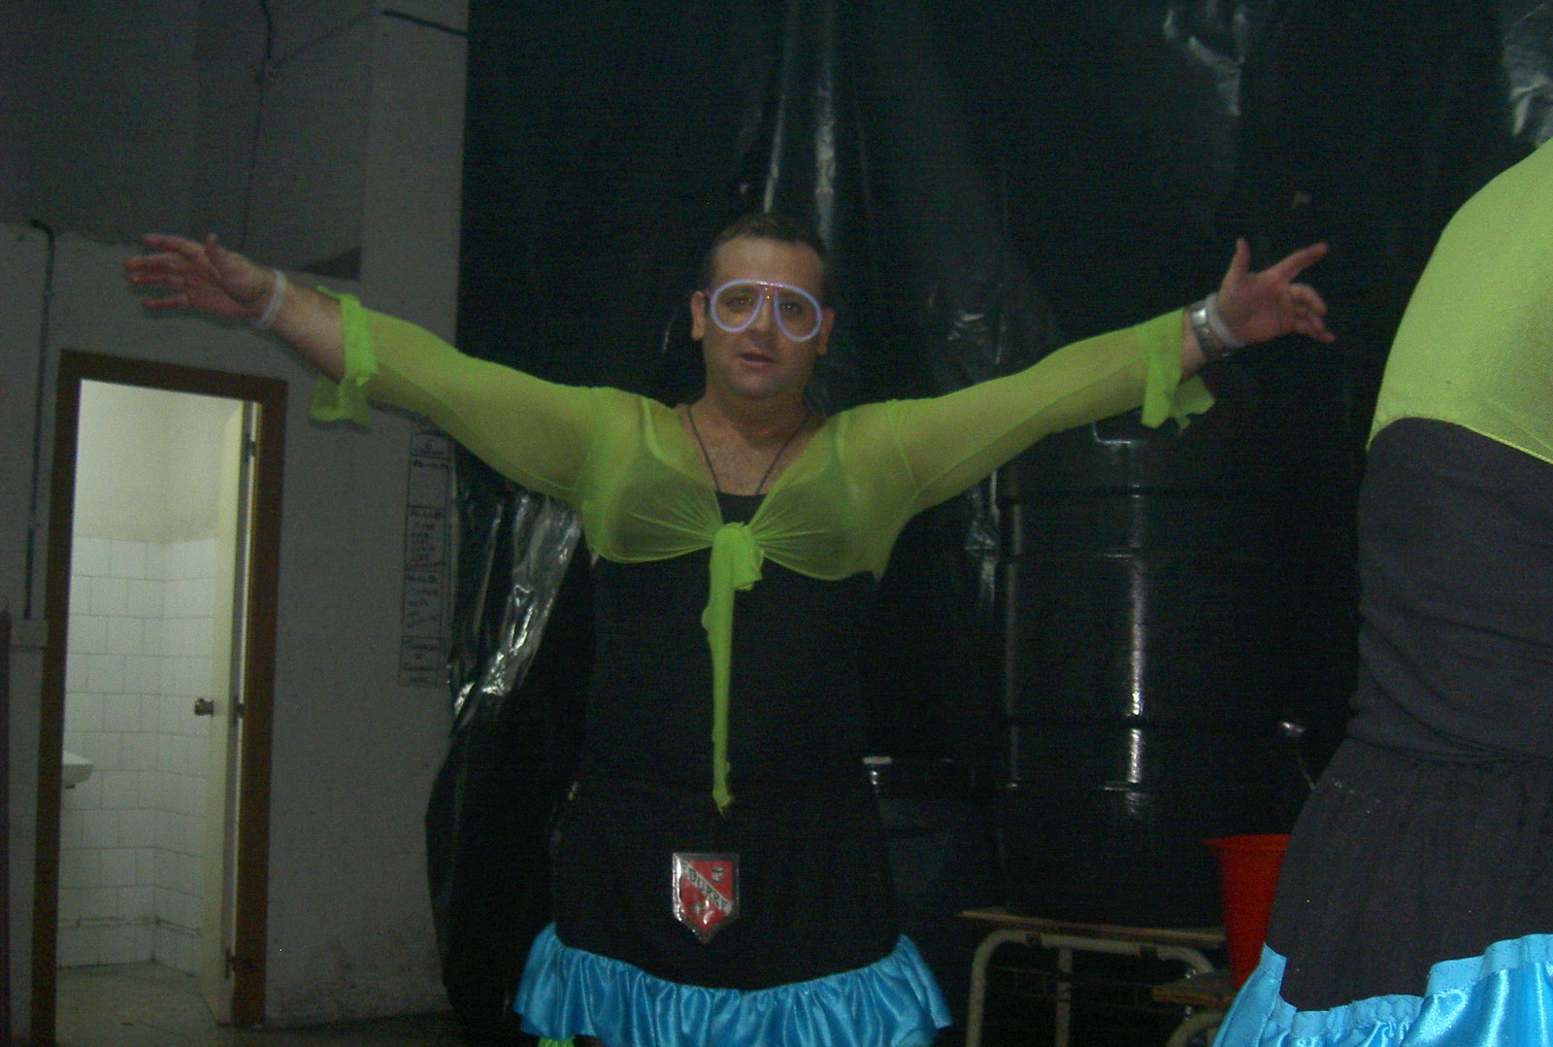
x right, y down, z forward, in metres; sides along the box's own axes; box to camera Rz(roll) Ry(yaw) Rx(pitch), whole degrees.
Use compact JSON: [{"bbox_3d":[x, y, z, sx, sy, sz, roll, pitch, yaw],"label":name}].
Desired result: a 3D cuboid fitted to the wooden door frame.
[{"bbox_3d":[-1.920,0.540,5.420,0.760,2.100,0.100,6,-7,-42],"label":"wooden door frame"}]

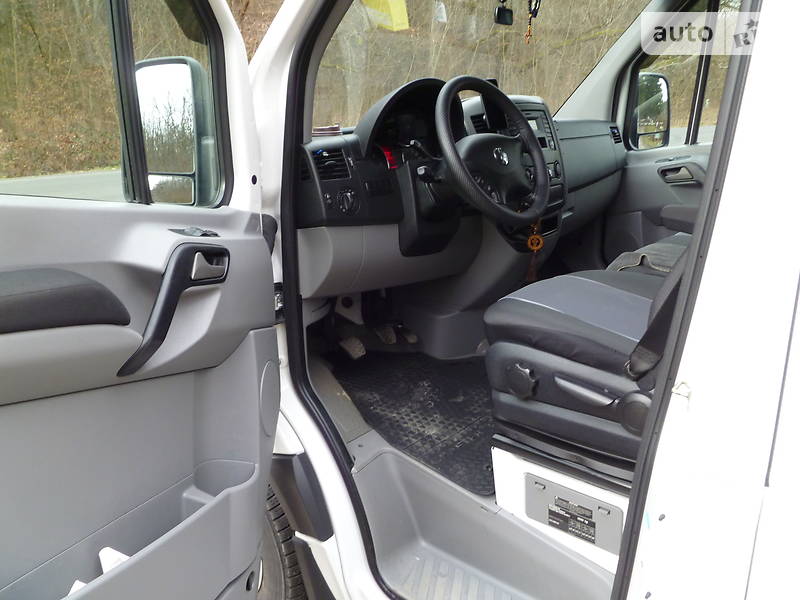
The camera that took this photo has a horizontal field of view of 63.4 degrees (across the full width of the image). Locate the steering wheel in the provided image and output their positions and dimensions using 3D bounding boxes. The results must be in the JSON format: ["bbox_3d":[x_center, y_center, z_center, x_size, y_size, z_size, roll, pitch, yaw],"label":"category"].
[{"bbox_3d":[0.218,-0.356,1.579,0.100,0.393,0.393,-27,-3,43],"label":"steering wheel"}]

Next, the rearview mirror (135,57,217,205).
[{"bbox_3d":[-0.511,-0.377,1.456,0.195,0.330,0.125,2,19,8],"label":"rearview mirror"}]

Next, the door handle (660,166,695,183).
[{"bbox_3d":[1.065,-0.481,2.488,0.125,0.060,0.040,8,20,39],"label":"door handle"}]

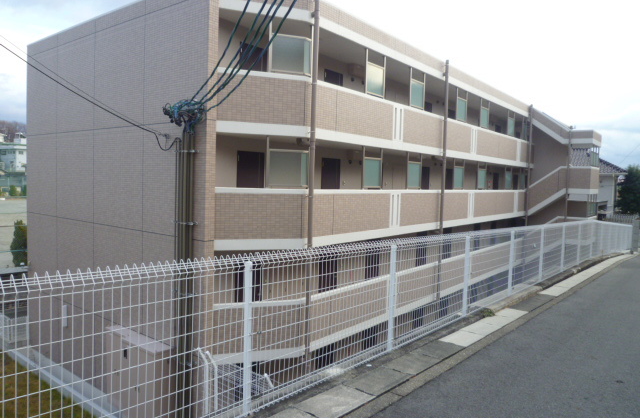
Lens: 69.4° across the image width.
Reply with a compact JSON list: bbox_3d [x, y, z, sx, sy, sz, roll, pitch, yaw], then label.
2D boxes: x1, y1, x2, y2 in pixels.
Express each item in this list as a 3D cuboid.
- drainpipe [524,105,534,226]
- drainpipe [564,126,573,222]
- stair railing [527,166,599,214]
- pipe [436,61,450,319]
[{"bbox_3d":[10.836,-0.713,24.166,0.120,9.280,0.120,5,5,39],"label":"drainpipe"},{"bbox_3d":[12.251,-0.264,22.981,0.120,7.610,0.120,5,5,39],"label":"drainpipe"},{"bbox_3d":[12.661,-0.889,24.216,3.087,2.591,2.227,5,5,39],"label":"stair railing"},{"bbox_3d":[4.213,0.047,16.065,0.120,10.231,0.120,5,5,39],"label":"pipe"}]

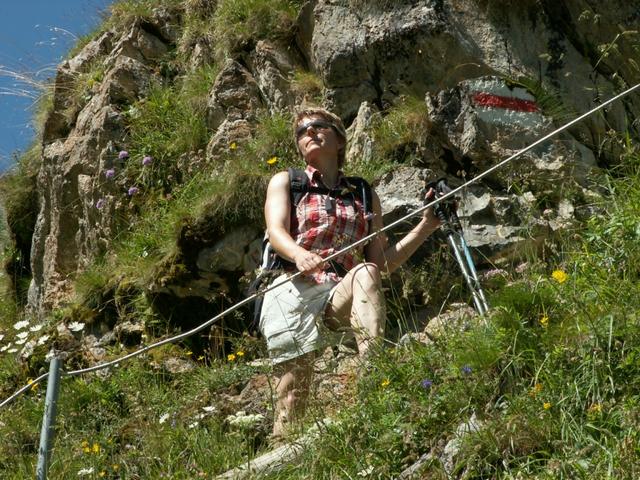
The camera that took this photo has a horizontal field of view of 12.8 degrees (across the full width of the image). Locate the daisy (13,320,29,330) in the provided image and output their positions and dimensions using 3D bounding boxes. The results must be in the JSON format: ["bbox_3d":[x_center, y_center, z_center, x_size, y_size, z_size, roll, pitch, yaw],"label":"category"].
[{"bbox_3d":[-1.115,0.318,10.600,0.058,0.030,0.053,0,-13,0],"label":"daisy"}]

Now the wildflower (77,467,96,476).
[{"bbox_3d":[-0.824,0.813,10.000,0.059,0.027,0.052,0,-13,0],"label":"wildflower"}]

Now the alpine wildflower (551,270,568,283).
[{"bbox_3d":[0.858,0.131,10.200,0.056,0.042,0.045,0,-13,0],"label":"alpine wildflower"}]

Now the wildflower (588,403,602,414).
[{"bbox_3d":[0.958,0.586,9.900,0.046,0.040,0.040,0,-13,0],"label":"wildflower"}]

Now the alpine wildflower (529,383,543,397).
[{"bbox_3d":[0.757,0.525,10.000,0.047,0.045,0.040,0,-13,0],"label":"alpine wildflower"}]

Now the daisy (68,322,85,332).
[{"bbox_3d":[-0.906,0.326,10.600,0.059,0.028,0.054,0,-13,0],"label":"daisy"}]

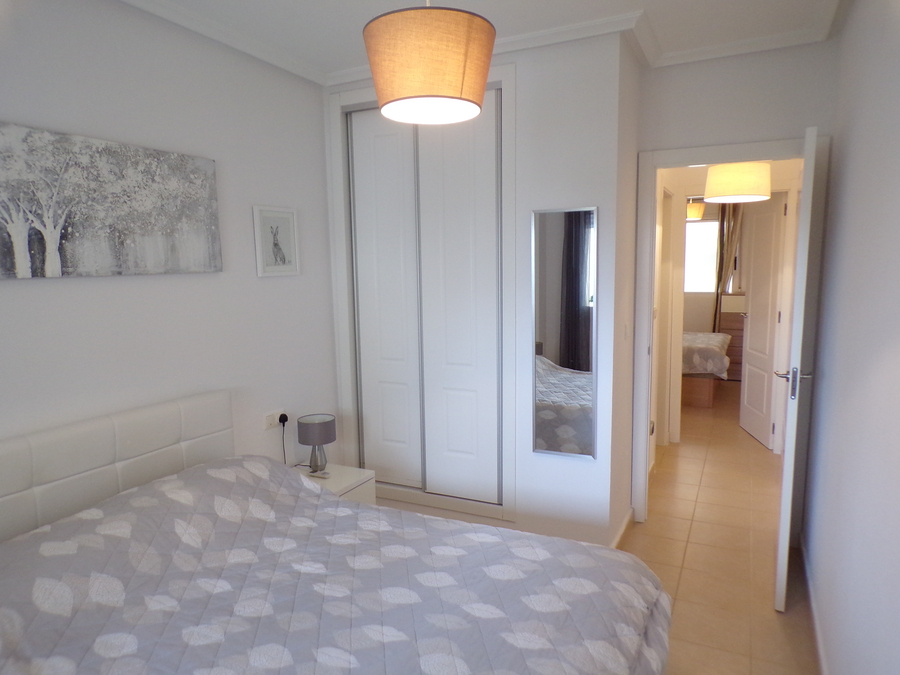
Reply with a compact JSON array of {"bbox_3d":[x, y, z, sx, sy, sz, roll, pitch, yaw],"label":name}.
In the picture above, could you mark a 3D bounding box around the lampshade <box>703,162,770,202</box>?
[{"bbox_3d":[1.851,-0.993,4.007,0.430,0.210,0.430,3,8,26],"label":"lampshade"}]

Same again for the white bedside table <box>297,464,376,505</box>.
[{"bbox_3d":[-0.697,0.944,3.228,0.465,0.432,0.440,3,8,26],"label":"white bedside table"}]

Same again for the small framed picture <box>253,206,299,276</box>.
[{"bbox_3d":[-0.895,-0.494,3.241,0.020,0.345,0.315,3,8,26],"label":"small framed picture"}]

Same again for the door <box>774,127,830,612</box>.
[{"bbox_3d":[1.605,0.139,2.890,0.040,2.030,0.725,3,8,30],"label":"door"}]

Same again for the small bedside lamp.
[{"bbox_3d":[-0.709,0.572,3.328,0.200,0.280,0.200,-1,7,0],"label":"small bedside lamp"}]

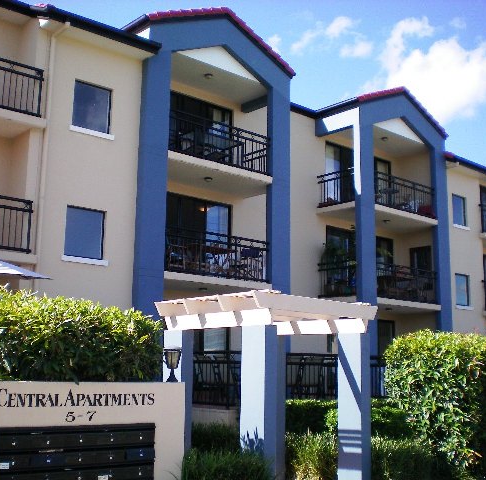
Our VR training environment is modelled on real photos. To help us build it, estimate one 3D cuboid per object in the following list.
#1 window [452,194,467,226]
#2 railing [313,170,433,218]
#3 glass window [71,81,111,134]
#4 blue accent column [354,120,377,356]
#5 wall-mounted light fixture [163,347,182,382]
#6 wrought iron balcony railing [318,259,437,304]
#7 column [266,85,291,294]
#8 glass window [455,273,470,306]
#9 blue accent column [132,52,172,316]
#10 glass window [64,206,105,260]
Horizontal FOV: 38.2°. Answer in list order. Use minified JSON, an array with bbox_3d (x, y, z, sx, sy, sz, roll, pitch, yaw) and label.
[{"bbox_3d":[7.565,-1.014,24.538,0.862,1.058,0.098,9,-13,-41],"label":"window"},{"bbox_3d":[4.307,-1.231,22.539,3.675,1.058,2.107,9,-13,-41],"label":"railing"},{"bbox_3d":[-3.183,-2.804,14.905,0.882,1.009,0.098,9,-13,-41],"label":"glass window"},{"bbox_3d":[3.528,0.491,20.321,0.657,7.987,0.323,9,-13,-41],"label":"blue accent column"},{"bbox_3d":[-0.722,1.276,7.200,0.185,0.370,0.185,9,-13,-41],"label":"wall-mounted light fixture"},{"bbox_3d":[4.273,1.473,22.073,3.675,1.058,2.107,9,-13,-41],"label":"wrought iron balcony railing"},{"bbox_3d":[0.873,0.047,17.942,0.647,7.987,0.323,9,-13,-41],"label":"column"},{"bbox_3d":[7.531,1.718,24.067,0.862,1.058,0.098,9,-13,-41],"label":"glass window"},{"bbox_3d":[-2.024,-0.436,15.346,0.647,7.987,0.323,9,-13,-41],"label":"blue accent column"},{"bbox_3d":[-3.227,-0.131,14.434,0.892,1.029,0.098,9,-13,-41],"label":"glass window"}]

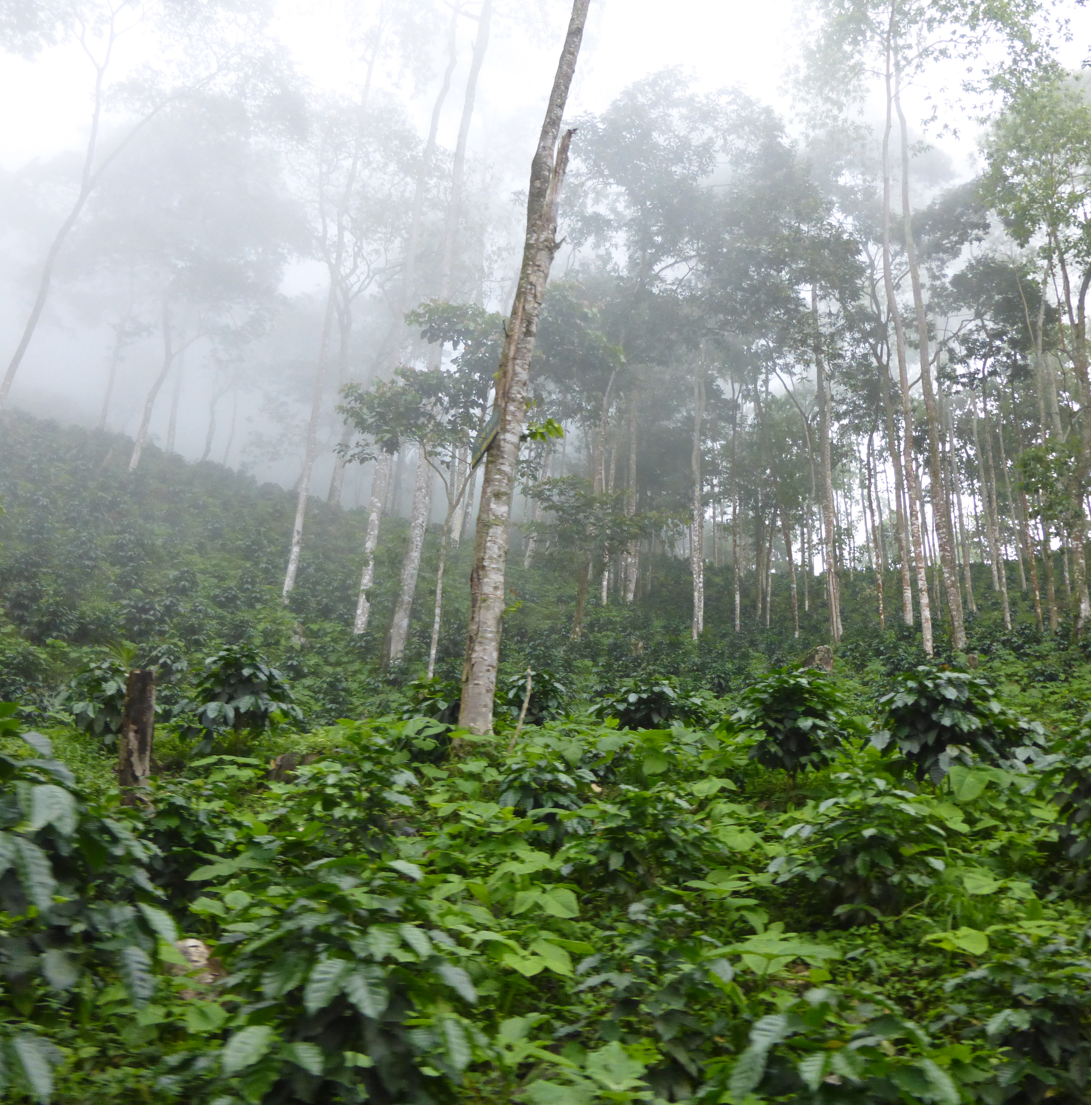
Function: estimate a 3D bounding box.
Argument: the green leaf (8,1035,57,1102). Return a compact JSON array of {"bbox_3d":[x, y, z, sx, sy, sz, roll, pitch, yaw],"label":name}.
[{"bbox_3d":[-0.996,1.002,2.150,0.094,0.132,0.070,1,-10,0],"label":"green leaf"}]

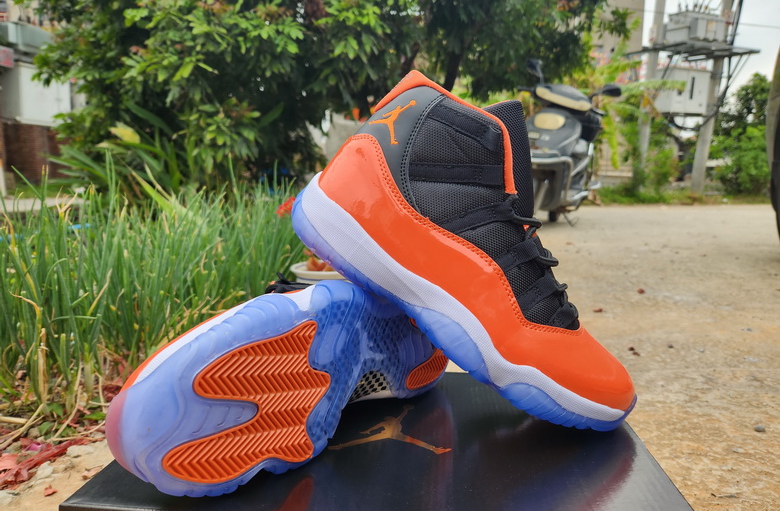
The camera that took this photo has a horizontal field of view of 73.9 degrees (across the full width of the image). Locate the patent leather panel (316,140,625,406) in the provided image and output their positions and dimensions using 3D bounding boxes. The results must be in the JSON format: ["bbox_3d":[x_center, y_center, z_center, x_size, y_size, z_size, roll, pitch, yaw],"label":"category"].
[{"bbox_3d":[0.070,0.009,0.407,0.293,0.081,0.104,33,11,3],"label":"patent leather panel"}]

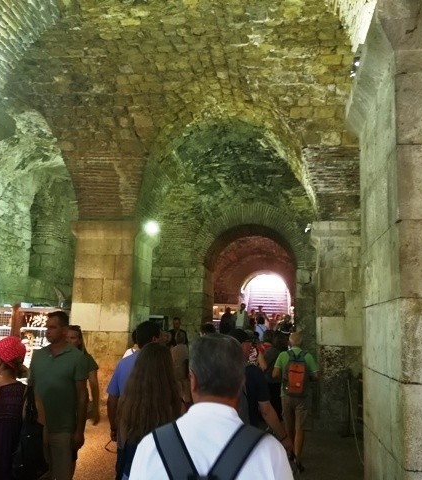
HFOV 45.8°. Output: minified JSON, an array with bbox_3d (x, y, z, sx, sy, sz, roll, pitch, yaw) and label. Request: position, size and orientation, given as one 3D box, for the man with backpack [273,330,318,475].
[{"bbox_3d":[1.100,2.081,6.500,0.610,1.730,0.550,1,-10,8],"label":"man with backpack"}]

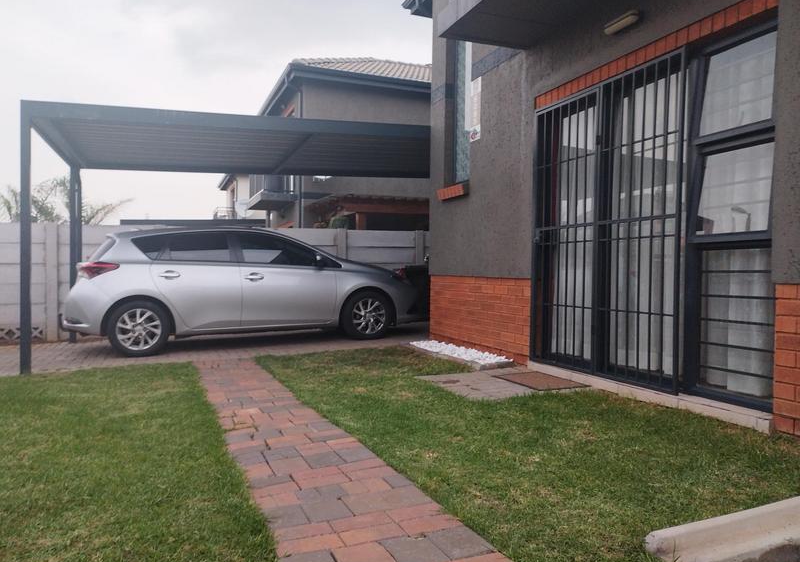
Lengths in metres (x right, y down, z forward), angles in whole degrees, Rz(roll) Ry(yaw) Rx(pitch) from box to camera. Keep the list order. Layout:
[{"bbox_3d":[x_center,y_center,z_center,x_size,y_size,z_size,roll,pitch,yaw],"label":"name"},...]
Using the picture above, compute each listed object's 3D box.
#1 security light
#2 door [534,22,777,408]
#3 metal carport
[{"bbox_3d":[1.513,-1.760,4.092,0.080,0.080,0.280,0,1,-22],"label":"security light"},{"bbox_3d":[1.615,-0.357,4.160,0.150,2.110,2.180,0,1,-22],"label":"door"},{"bbox_3d":[-1.400,-0.480,7.890,5.600,2.600,2.900,0,1,-22],"label":"metal carport"}]

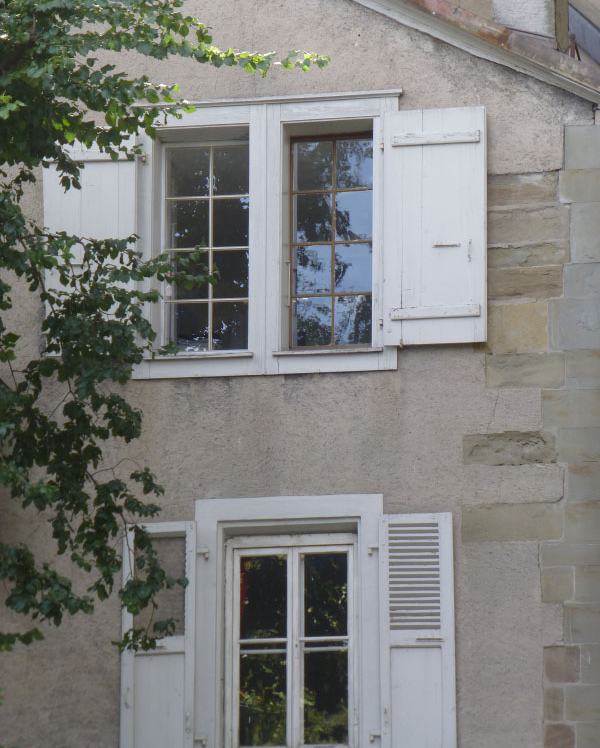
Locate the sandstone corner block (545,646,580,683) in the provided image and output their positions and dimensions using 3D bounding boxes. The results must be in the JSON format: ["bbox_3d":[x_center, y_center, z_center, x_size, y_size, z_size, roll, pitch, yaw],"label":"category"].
[{"bbox_3d":[1.728,1.921,23.315,0.235,0.238,0.200,-2,-15,9],"label":"sandstone corner block"}]

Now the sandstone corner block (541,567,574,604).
[{"bbox_3d":[1.710,1.411,23.453,0.213,0.231,0.200,-2,-15,9],"label":"sandstone corner block"}]

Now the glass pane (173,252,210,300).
[{"bbox_3d":[-0.762,-0.678,24.624,0.292,0.350,0.012,-2,-15,9],"label":"glass pane"}]

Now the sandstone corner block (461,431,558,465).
[{"bbox_3d":[1.407,0.522,23.739,0.626,0.222,0.200,-2,-15,9],"label":"sandstone corner block"}]

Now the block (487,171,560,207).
[{"bbox_3d":[1.514,-1.218,24.183,0.502,0.224,0.200,-2,-15,9],"label":"block"}]

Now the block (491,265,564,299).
[{"bbox_3d":[1.517,-0.583,24.014,0.525,0.224,0.200,-2,-15,9],"label":"block"}]

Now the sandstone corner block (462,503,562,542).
[{"bbox_3d":[1.415,1.009,23.608,0.669,0.257,0.200,-2,-15,9],"label":"sandstone corner block"}]

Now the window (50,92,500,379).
[{"bbox_3d":[-0.226,-0.902,24.386,3.063,1.980,0.330,-2,-15,9],"label":"window"}]

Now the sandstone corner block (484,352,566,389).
[{"bbox_3d":[1.520,0.005,23.858,0.522,0.242,0.200,-2,-15,9],"label":"sandstone corner block"}]

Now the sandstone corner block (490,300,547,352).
[{"bbox_3d":[1.472,-0.286,23.943,0.416,0.361,0.200,-2,-15,9],"label":"sandstone corner block"}]

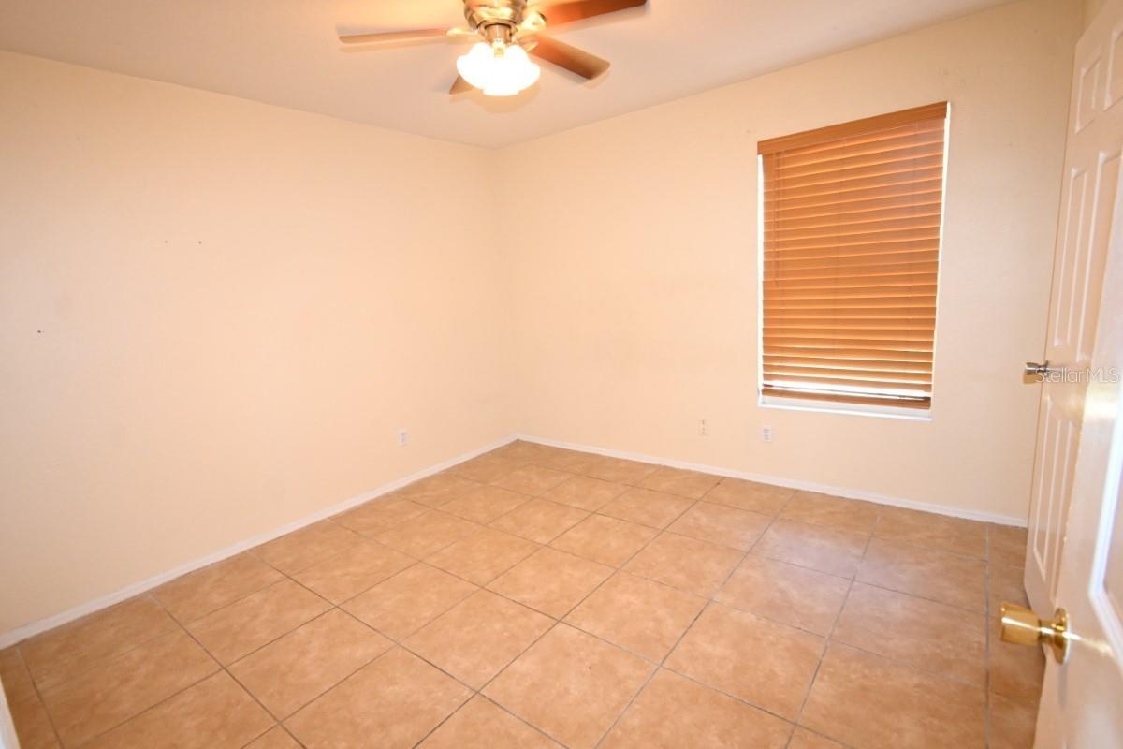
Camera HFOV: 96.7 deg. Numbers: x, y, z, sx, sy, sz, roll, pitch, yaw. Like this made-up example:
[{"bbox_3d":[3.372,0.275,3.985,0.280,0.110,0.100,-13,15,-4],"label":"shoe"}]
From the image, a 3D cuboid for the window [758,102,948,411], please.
[{"bbox_3d":[1.581,-0.595,2.820,0.900,1.530,0.090,4,12,38],"label":"window"}]

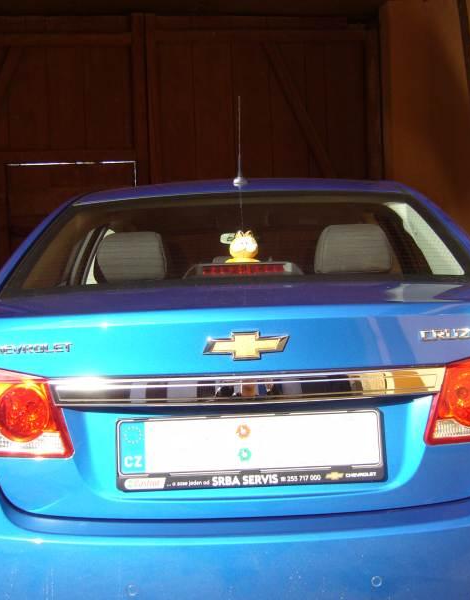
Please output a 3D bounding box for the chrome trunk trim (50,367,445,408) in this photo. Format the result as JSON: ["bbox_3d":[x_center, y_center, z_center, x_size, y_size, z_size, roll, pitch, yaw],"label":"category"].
[{"bbox_3d":[0.025,0.174,1.605,0.790,0.056,0.070,-2,2,0],"label":"chrome trunk trim"}]

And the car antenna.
[{"bbox_3d":[0.015,-0.507,2.590,0.040,0.310,0.055,-2,22,0],"label":"car antenna"}]

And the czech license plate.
[{"bbox_3d":[0.032,0.299,1.610,0.530,0.135,0.020,-2,-2,0],"label":"czech license plate"}]

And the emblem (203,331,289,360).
[{"bbox_3d":[0.023,0.092,1.635,0.173,0.060,0.018,-2,-10,0],"label":"emblem"}]

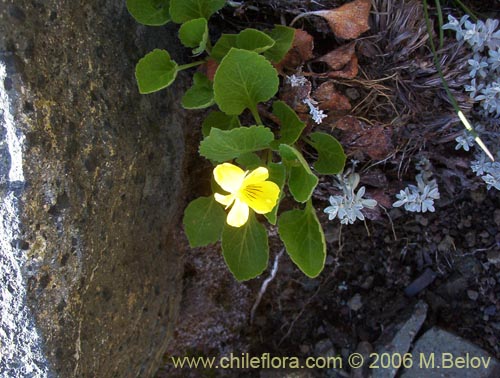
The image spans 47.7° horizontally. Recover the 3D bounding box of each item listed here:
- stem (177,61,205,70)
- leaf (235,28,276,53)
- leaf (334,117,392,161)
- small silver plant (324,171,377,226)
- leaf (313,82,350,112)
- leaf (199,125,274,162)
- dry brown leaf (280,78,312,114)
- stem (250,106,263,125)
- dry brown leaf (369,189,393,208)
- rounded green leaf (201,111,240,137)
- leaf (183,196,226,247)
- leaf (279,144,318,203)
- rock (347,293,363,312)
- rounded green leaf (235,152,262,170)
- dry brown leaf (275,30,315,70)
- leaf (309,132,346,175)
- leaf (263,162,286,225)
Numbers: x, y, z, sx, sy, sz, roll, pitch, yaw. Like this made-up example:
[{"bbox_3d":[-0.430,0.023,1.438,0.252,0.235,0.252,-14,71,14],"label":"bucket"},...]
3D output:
[{"bbox_3d":[-0.036,-0.074,0.338,0.018,0.002,0.002,-18,85,-6],"label":"stem"},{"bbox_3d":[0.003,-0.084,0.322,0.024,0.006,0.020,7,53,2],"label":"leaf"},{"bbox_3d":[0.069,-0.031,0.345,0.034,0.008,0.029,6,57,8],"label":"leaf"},{"bbox_3d":[0.060,0.005,0.335,0.030,0.022,0.030,-5,57,-3],"label":"small silver plant"},{"bbox_3d":[0.058,-0.067,0.405,0.028,0.013,0.022,24,73,5],"label":"leaf"},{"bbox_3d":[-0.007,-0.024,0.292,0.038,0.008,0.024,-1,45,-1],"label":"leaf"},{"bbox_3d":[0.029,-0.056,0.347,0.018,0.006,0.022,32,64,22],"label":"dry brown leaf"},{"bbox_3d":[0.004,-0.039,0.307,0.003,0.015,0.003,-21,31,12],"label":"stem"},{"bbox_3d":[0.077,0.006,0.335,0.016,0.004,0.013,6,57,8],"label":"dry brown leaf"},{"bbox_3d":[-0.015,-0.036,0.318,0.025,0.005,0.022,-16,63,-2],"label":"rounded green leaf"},{"bbox_3d":[-0.025,0.018,0.318,0.025,0.007,0.030,15,77,10],"label":"leaf"},{"bbox_3d":[0.031,-0.010,0.360,0.023,0.014,0.039,-19,102,-8],"label":"leaf"},{"bbox_3d":[0.076,0.082,0.410,0.012,0.010,0.015,0,63,0],"label":"rock"},{"bbox_3d":[-0.002,-0.012,0.320,0.018,0.008,0.023,0,72,0],"label":"rounded green leaf"},{"bbox_3d":[0.032,-0.098,0.400,0.027,0.012,0.033,25,73,5],"label":"dry brown leaf"},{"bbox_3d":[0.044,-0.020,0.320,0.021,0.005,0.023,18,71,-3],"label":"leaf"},{"bbox_3d":[0.009,0.002,0.312,0.023,0.008,0.035,-3,79,-13],"label":"leaf"}]

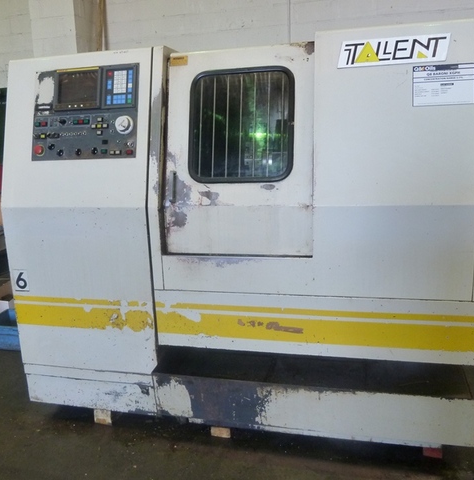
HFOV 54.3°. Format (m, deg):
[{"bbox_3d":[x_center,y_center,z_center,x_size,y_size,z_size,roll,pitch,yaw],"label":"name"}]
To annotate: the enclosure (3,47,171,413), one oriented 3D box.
[{"bbox_3d":[-0.607,-0.073,2.354,0.752,1.596,0.750,1,13,13],"label":"enclosure"}]

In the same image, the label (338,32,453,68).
[{"bbox_3d":[0.585,-0.709,1.732,0.405,0.105,0.010,1,-4,13],"label":"label"}]

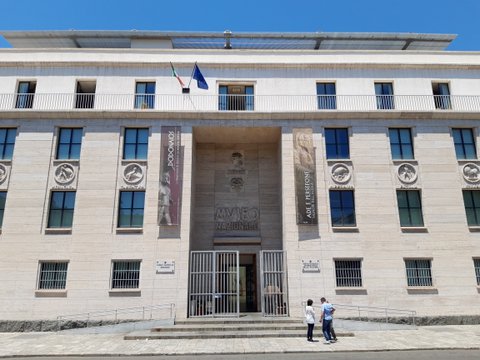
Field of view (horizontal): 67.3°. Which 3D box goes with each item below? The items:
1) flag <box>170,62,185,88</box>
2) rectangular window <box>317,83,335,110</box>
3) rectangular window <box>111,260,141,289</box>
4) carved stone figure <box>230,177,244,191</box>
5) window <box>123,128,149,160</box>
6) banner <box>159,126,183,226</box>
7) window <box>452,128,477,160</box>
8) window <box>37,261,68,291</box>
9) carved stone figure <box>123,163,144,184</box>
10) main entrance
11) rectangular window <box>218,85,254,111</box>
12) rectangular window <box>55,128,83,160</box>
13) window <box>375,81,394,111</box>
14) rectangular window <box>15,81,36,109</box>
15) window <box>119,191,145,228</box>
[{"bbox_3d":[-3.498,-5.864,20.257,0.756,1.529,0.450,0,-14,-1],"label":"flag"},{"bbox_3d":[5.642,-5.459,23.504,1.270,1.880,0.200,0,-15,-1],"label":"rectangular window"},{"bbox_3d":[-5.936,4.985,18.841,1.455,1.415,0.200,0,-14,-1],"label":"rectangular window"},{"bbox_3d":[-0.143,0.262,22.955,0.860,0.960,0.250,0,-15,-1],"label":"carved stone figure"},{"bbox_3d":[-6.058,-2.104,21.053,1.450,1.940,0.200,0,-15,-1],"label":"window"},{"bbox_3d":[-3.760,-0.297,19.378,1.082,5.497,0.080,0,-14,-1],"label":"banner"},{"bbox_3d":[13.373,-2.153,21.454,1.450,1.960,0.200,0,-15,-1],"label":"window"},{"bbox_3d":[-9.365,4.776,18.105,1.492,1.434,0.220,0,-14,-1],"label":"window"},{"bbox_3d":[-5.987,-0.355,20.390,1.160,1.210,0.200,0,-15,-1],"label":"carved stone figure"},{"bbox_3d":[-0.057,5.236,18.325,5.056,3.250,0.500,0,-14,-1],"label":"main entrance"},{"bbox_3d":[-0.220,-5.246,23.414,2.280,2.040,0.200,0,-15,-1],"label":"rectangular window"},{"bbox_3d":[-9.381,-1.970,19.896,1.310,1.871,0.220,0,-14,-1],"label":"rectangular window"},{"bbox_3d":[9.462,-5.478,23.585,1.270,1.890,0.200,0,-15,-1],"label":"window"},{"bbox_3d":[-13.456,-5.344,22.681,1.119,1.915,0.200,0,-14,-1],"label":"rectangular window"},{"bbox_3d":[-5.910,1.620,19.681,1.425,2.051,0.200,0,-14,-1],"label":"window"}]

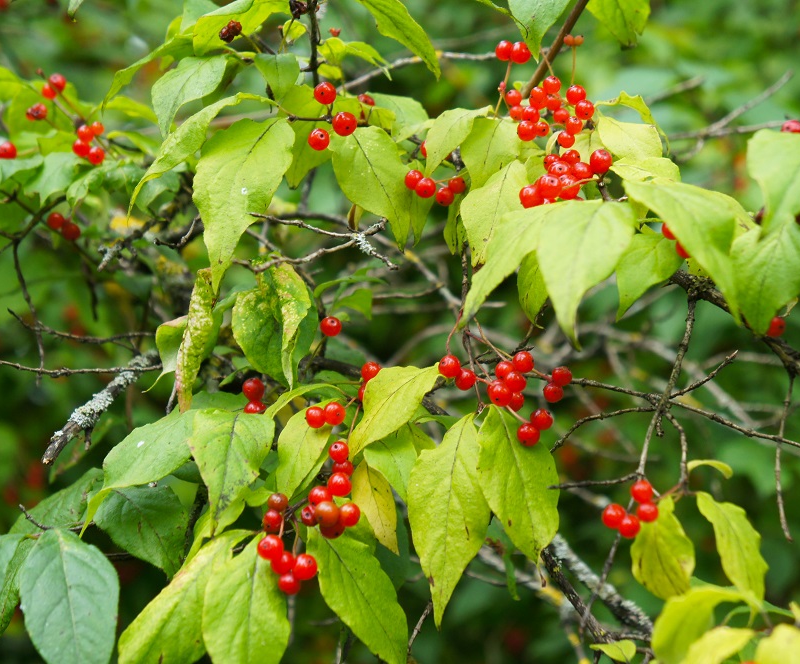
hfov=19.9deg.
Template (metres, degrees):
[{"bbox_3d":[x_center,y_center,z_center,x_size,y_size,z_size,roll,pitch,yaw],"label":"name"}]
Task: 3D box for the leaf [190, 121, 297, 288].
[{"bbox_3d":[-0.059,-0.050,0.860,0.032,0.075,0.016,21,-28,0],"label":"leaf"}]

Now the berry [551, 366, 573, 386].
[{"bbox_3d":[0.058,0.016,0.820,0.008,0.007,0.008,0,10,0],"label":"berry"}]

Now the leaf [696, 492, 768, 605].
[{"bbox_3d":[0.122,0.080,0.840,0.018,0.050,0.013,-27,-20,0],"label":"leaf"}]

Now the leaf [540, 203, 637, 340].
[{"bbox_3d":[0.064,-0.021,0.770,0.034,0.059,0.015,16,-31,-5],"label":"leaf"}]

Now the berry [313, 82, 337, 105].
[{"bbox_3d":[-0.027,-0.086,0.820,0.008,0.008,0.008,0,10,0],"label":"berry"}]

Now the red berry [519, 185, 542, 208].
[{"bbox_3d":[0.046,-0.048,0.800,0.009,0.009,0.009,0,7,0],"label":"red berry"}]

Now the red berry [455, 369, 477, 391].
[{"bbox_3d":[0.023,0.017,0.810,0.008,0.008,0.008,0,10,0],"label":"red berry"}]

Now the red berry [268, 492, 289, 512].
[{"bbox_3d":[-0.044,0.062,0.825,0.007,0.007,0.007,0,7,0],"label":"red berry"}]

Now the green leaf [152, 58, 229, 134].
[{"bbox_3d":[-0.080,-0.089,0.860,0.019,0.041,0.008,39,-25,0],"label":"green leaf"}]

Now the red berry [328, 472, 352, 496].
[{"bbox_3d":[-0.021,0.053,0.790,0.008,0.008,0.008,0,10,0],"label":"red berry"}]

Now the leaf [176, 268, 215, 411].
[{"bbox_3d":[-0.075,0.003,0.830,0.012,0.053,0.013,5,-9,18],"label":"leaf"}]

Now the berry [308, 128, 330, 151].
[{"bbox_3d":[-0.028,-0.068,0.800,0.008,0.008,0.008,0,10,0],"label":"berry"}]

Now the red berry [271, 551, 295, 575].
[{"bbox_3d":[-0.041,0.081,0.800,0.008,0.008,0.008,0,7,0],"label":"red berry"}]

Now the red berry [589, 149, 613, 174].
[{"bbox_3d":[0.071,-0.060,0.800,0.008,0.008,0.008,0,7,0],"label":"red berry"}]

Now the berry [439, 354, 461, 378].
[{"bbox_3d":[0.017,0.012,0.780,0.008,0.008,0.008,0,8,0],"label":"berry"}]

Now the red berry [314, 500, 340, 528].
[{"bbox_3d":[-0.024,0.060,0.750,0.009,0.009,0.009,0,8,0],"label":"red berry"}]

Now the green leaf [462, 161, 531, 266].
[{"bbox_3d":[0.035,-0.043,0.840,0.024,0.046,0.011,12,-21,15],"label":"green leaf"}]

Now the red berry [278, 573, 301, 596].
[{"bbox_3d":[-0.040,0.091,0.825,0.008,0.008,0.008,0,8,0],"label":"red berry"}]

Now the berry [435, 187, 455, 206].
[{"bbox_3d":[0.017,-0.051,0.860,0.008,0.008,0.008,0,8,0],"label":"berry"}]

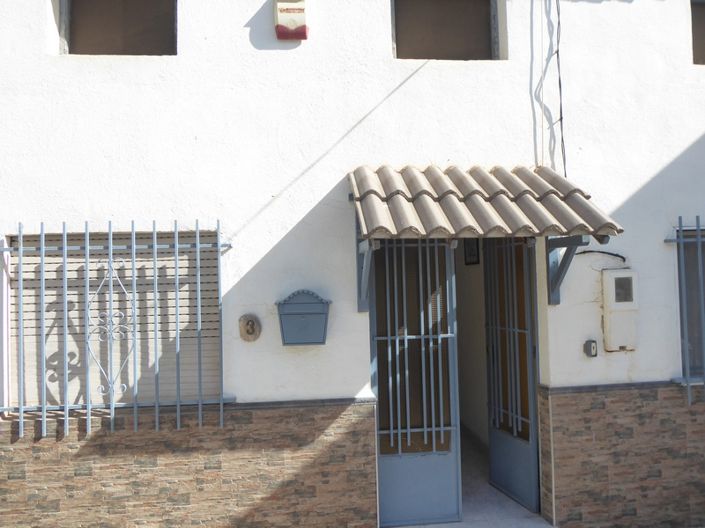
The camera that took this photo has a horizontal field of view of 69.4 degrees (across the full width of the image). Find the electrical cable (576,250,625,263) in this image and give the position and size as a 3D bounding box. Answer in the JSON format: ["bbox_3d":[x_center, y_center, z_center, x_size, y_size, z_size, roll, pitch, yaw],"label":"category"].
[{"bbox_3d":[1.709,-0.050,3.507,0.381,0.087,0.040,-1,-2,-6],"label":"electrical cable"}]

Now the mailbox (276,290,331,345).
[{"bbox_3d":[-0.312,0.349,3.304,0.356,0.353,0.105,-1,-2,-4],"label":"mailbox"}]

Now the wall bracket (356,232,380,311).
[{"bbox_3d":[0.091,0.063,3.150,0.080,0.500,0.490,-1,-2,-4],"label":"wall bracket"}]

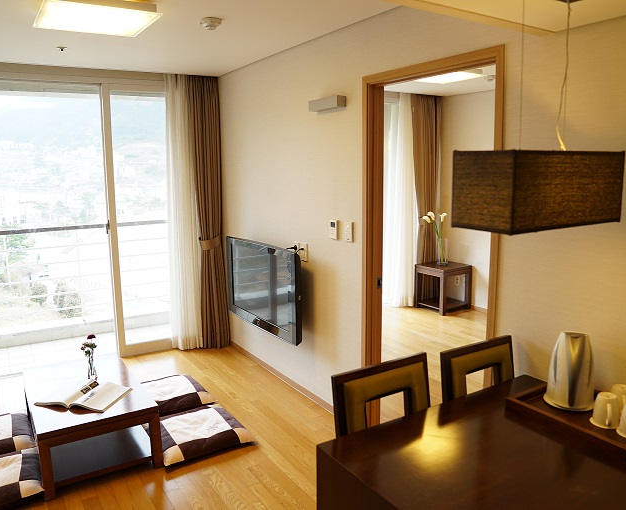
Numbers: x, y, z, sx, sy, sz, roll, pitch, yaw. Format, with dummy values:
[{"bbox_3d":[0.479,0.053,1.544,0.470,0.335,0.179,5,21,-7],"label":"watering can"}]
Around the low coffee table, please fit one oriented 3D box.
[{"bbox_3d":[-1.303,0.929,2.954,0.561,0.347,0.924,-7,11,-32],"label":"low coffee table"}]

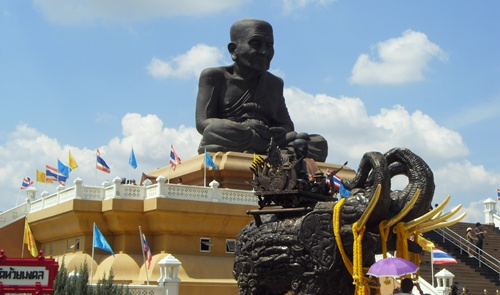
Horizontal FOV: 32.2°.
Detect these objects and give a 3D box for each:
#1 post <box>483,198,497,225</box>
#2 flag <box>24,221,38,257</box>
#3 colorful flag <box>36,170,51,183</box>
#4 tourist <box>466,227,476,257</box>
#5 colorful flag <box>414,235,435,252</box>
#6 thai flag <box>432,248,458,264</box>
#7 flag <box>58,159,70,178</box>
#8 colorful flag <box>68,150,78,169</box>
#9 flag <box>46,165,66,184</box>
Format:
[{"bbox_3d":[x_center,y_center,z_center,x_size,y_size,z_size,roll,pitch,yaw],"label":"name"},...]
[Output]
[{"bbox_3d":[14.470,3.874,52.300,0.570,1.700,0.570,7,-12,-28],"label":"post"},{"bbox_3d":[-5.342,2.226,21.200,0.347,0.953,0.180,3,-11,-14],"label":"flag"},{"bbox_3d":[-9.778,1.406,41.300,0.734,0.655,0.150,3,-11,-13],"label":"colorful flag"},{"bbox_3d":[11.536,4.933,45.100,0.500,1.570,0.450,0,-10,7],"label":"tourist"},{"bbox_3d":[7.953,4.321,39.500,0.970,0.900,0.250,-1,-11,11],"label":"colorful flag"},{"bbox_3d":[7.182,3.997,31.800,0.899,0.621,0.120,-2,-11,12],"label":"thai flag"},{"bbox_3d":[-8.294,0.974,38.900,0.610,0.893,0.200,2,-11,-12],"label":"flag"},{"bbox_3d":[-9.128,0.689,44.900,0.550,0.950,0.250,3,-11,-11],"label":"colorful flag"},{"bbox_3d":[-9.035,1.294,40.500,0.967,0.987,0.200,2,-11,-12],"label":"flag"}]

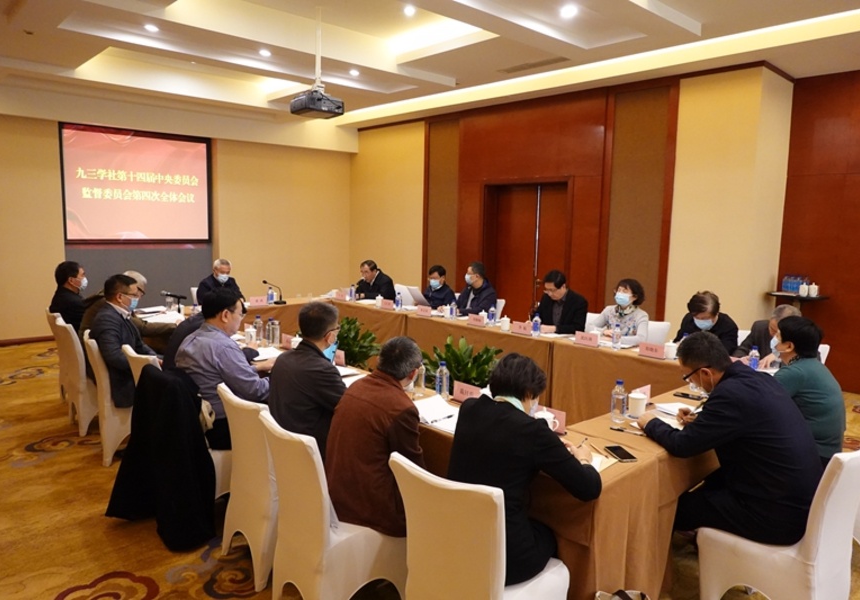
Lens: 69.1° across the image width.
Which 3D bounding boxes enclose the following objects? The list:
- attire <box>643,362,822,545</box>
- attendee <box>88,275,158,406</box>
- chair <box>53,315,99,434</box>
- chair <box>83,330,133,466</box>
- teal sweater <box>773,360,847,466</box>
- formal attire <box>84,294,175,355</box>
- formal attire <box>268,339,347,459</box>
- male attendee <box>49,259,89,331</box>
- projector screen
[{"bbox_3d":[1.226,0.617,2.590,0.540,0.700,0.780,-5,9,-44],"label":"attire"},{"bbox_3d":[-2.097,0.457,4.686,0.660,1.300,0.540,-6,10,-43],"label":"attendee"},{"bbox_3d":[-2.582,0.575,4.994,0.570,0.880,0.460,-5,9,-42],"label":"chair"},{"bbox_3d":[-2.179,0.665,4.620,0.550,0.900,0.450,-6,10,-43],"label":"chair"},{"bbox_3d":[1.808,0.539,3.090,0.480,0.600,0.500,-5,9,-44],"label":"teal sweater"},{"bbox_3d":[-2.541,0.232,5.231,0.610,0.600,0.500,-6,10,-43],"label":"formal attire"},{"bbox_3d":[-0.598,0.470,3.141,0.480,0.660,0.520,-5,9,-43],"label":"formal attire"},{"bbox_3d":[-2.960,0.305,5.489,0.700,1.250,0.530,-5,9,-43],"label":"male attendee"},{"bbox_3d":[-4.149,-1.618,9.040,2.070,1.600,0.050,-5,9,-42],"label":"projector screen"}]

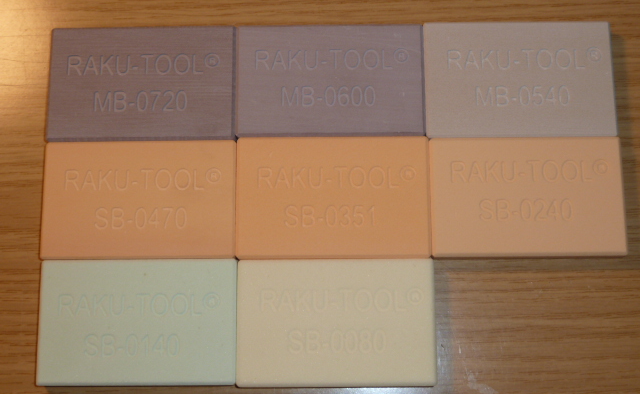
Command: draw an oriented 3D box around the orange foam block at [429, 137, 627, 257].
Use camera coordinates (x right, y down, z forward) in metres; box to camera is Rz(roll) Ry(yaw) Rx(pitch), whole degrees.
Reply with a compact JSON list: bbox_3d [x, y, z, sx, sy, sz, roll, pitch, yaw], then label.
[{"bbox_3d":[0.087,0.001,0.409,0.081,0.010,0.051,0,78,1],"label":"orange foam block"}]

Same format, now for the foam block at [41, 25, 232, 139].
[{"bbox_3d":[-0.077,-0.048,0.422,0.081,0.010,0.051,0,78,1],"label":"foam block"}]

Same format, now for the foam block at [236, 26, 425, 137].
[{"bbox_3d":[0.005,-0.050,0.421,0.081,0.010,0.051,0,78,1],"label":"foam block"}]

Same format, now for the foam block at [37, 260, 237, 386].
[{"bbox_3d":[-0.075,0.052,0.401,0.081,0.010,0.051,-1,78,1],"label":"foam block"}]

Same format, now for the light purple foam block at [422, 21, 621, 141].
[{"bbox_3d":[0.086,-0.050,0.420,0.081,0.010,0.051,0,78,1],"label":"light purple foam block"}]

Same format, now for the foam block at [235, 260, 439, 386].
[{"bbox_3d":[0.007,0.053,0.400,0.081,0.010,0.051,0,78,1],"label":"foam block"}]

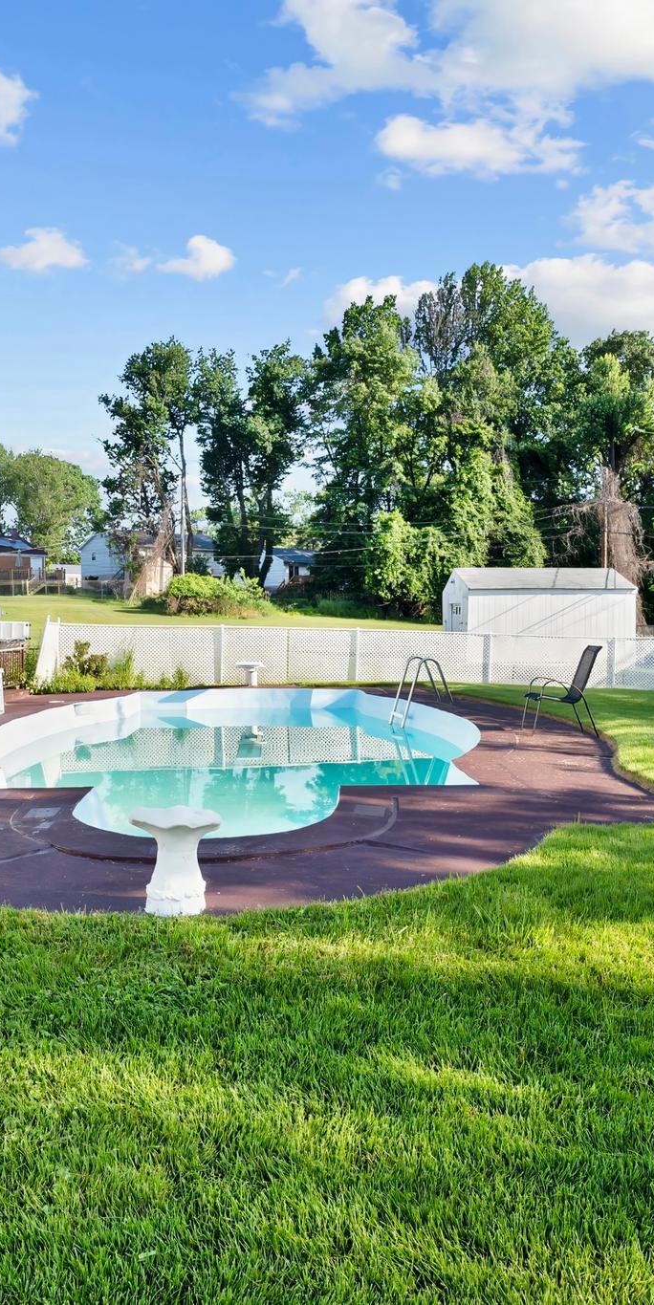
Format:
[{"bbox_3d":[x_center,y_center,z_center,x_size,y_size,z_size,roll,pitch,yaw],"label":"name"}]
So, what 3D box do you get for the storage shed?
[{"bbox_3d":[6.680,-1.220,27.930,5.200,2.950,3.500,0,2,-5],"label":"storage shed"}]

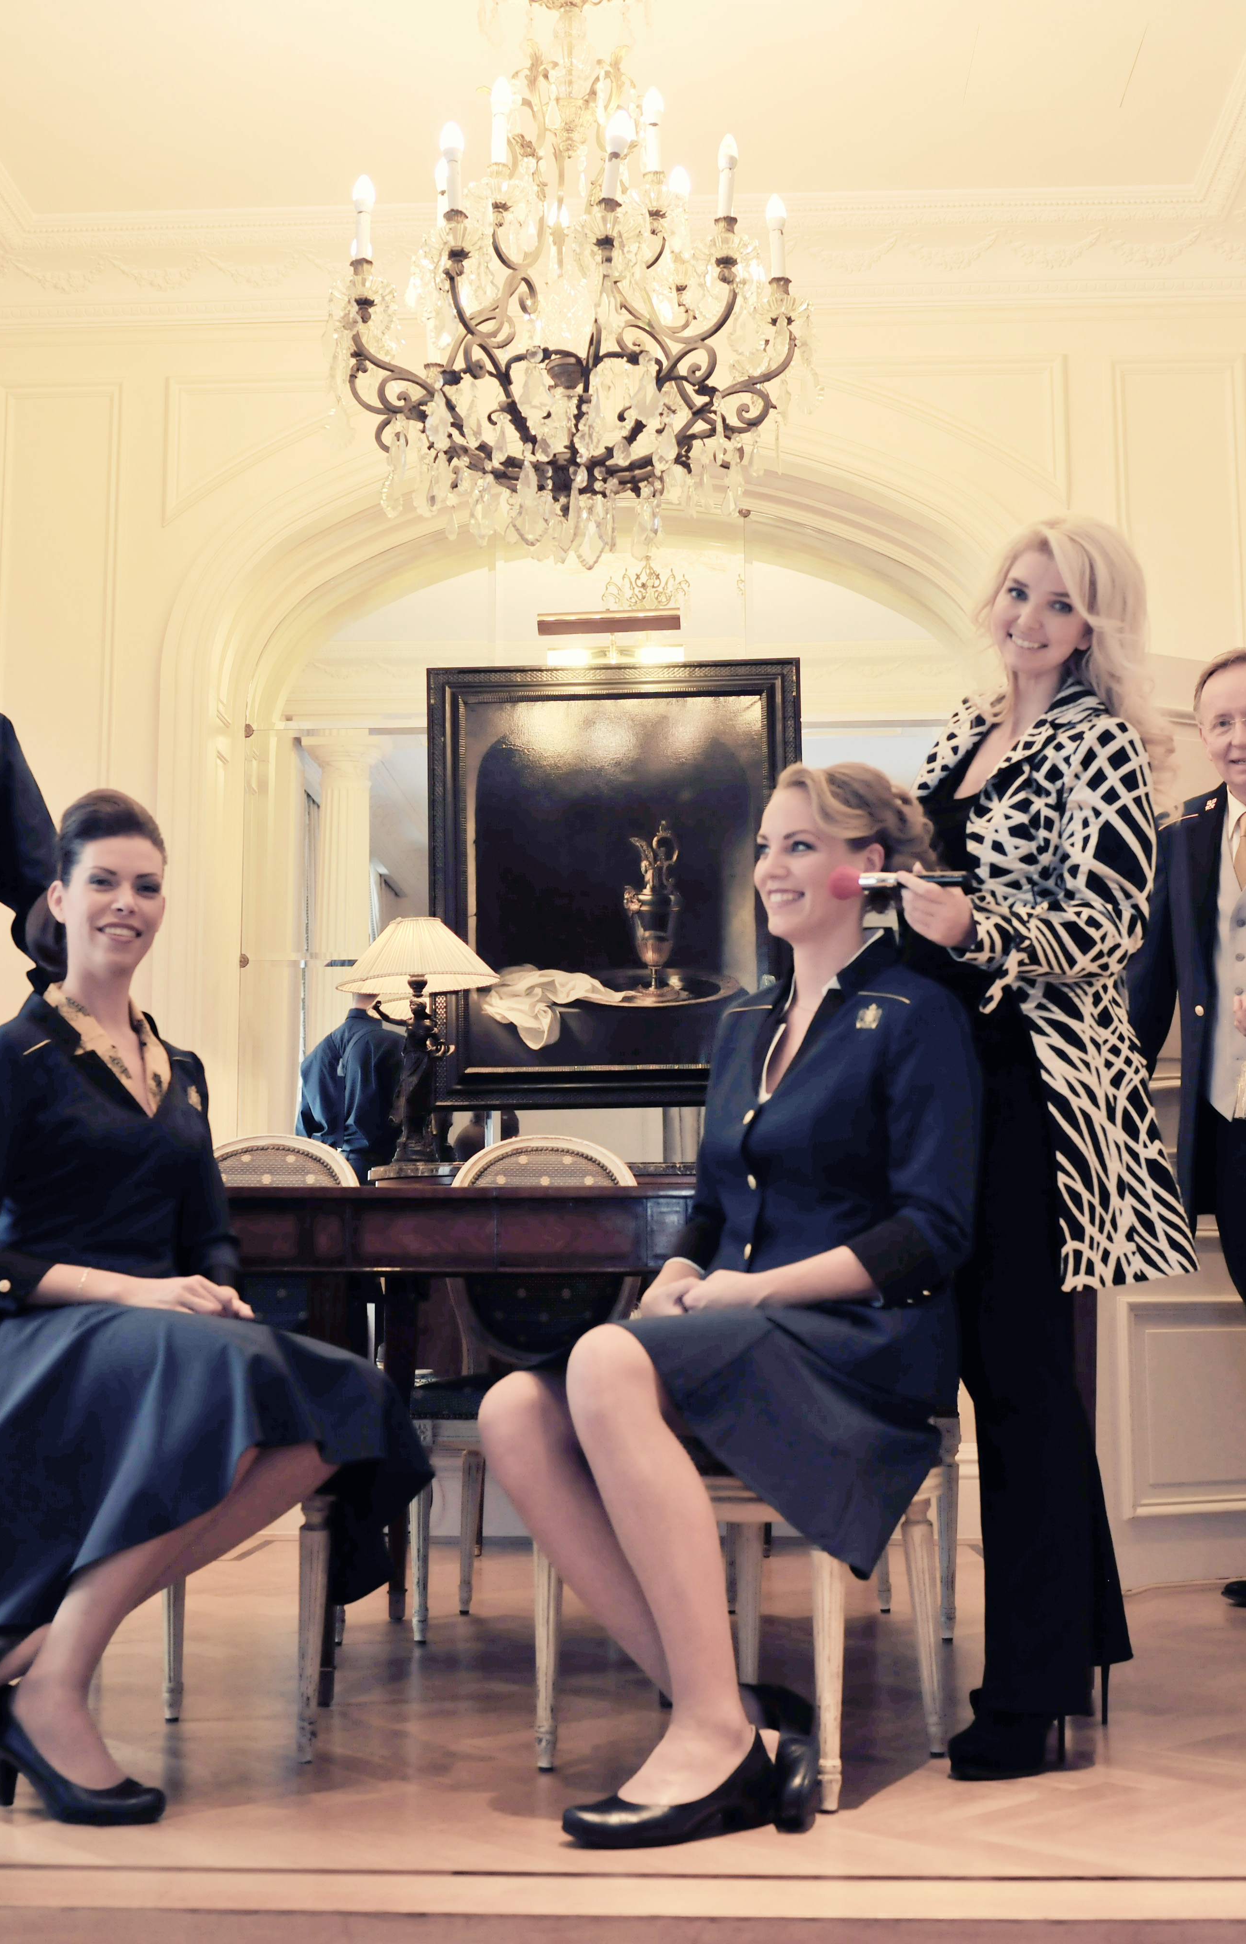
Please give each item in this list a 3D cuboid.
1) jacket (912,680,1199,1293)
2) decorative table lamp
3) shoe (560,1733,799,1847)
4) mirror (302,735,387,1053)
[{"bbox_3d":[0.606,0.010,3.203,0.380,0.867,0.450,6,-10,-38],"label":"jacket"},{"bbox_3d":[-0.496,0.167,5.518,0.395,0.608,0.395,-1,-8,3],"label":"decorative table lamp"},{"bbox_3d":[0.053,0.940,2.639,0.255,0.110,0.088,3,-9,-21],"label":"shoe"},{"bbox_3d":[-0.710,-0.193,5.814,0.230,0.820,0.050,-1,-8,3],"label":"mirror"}]

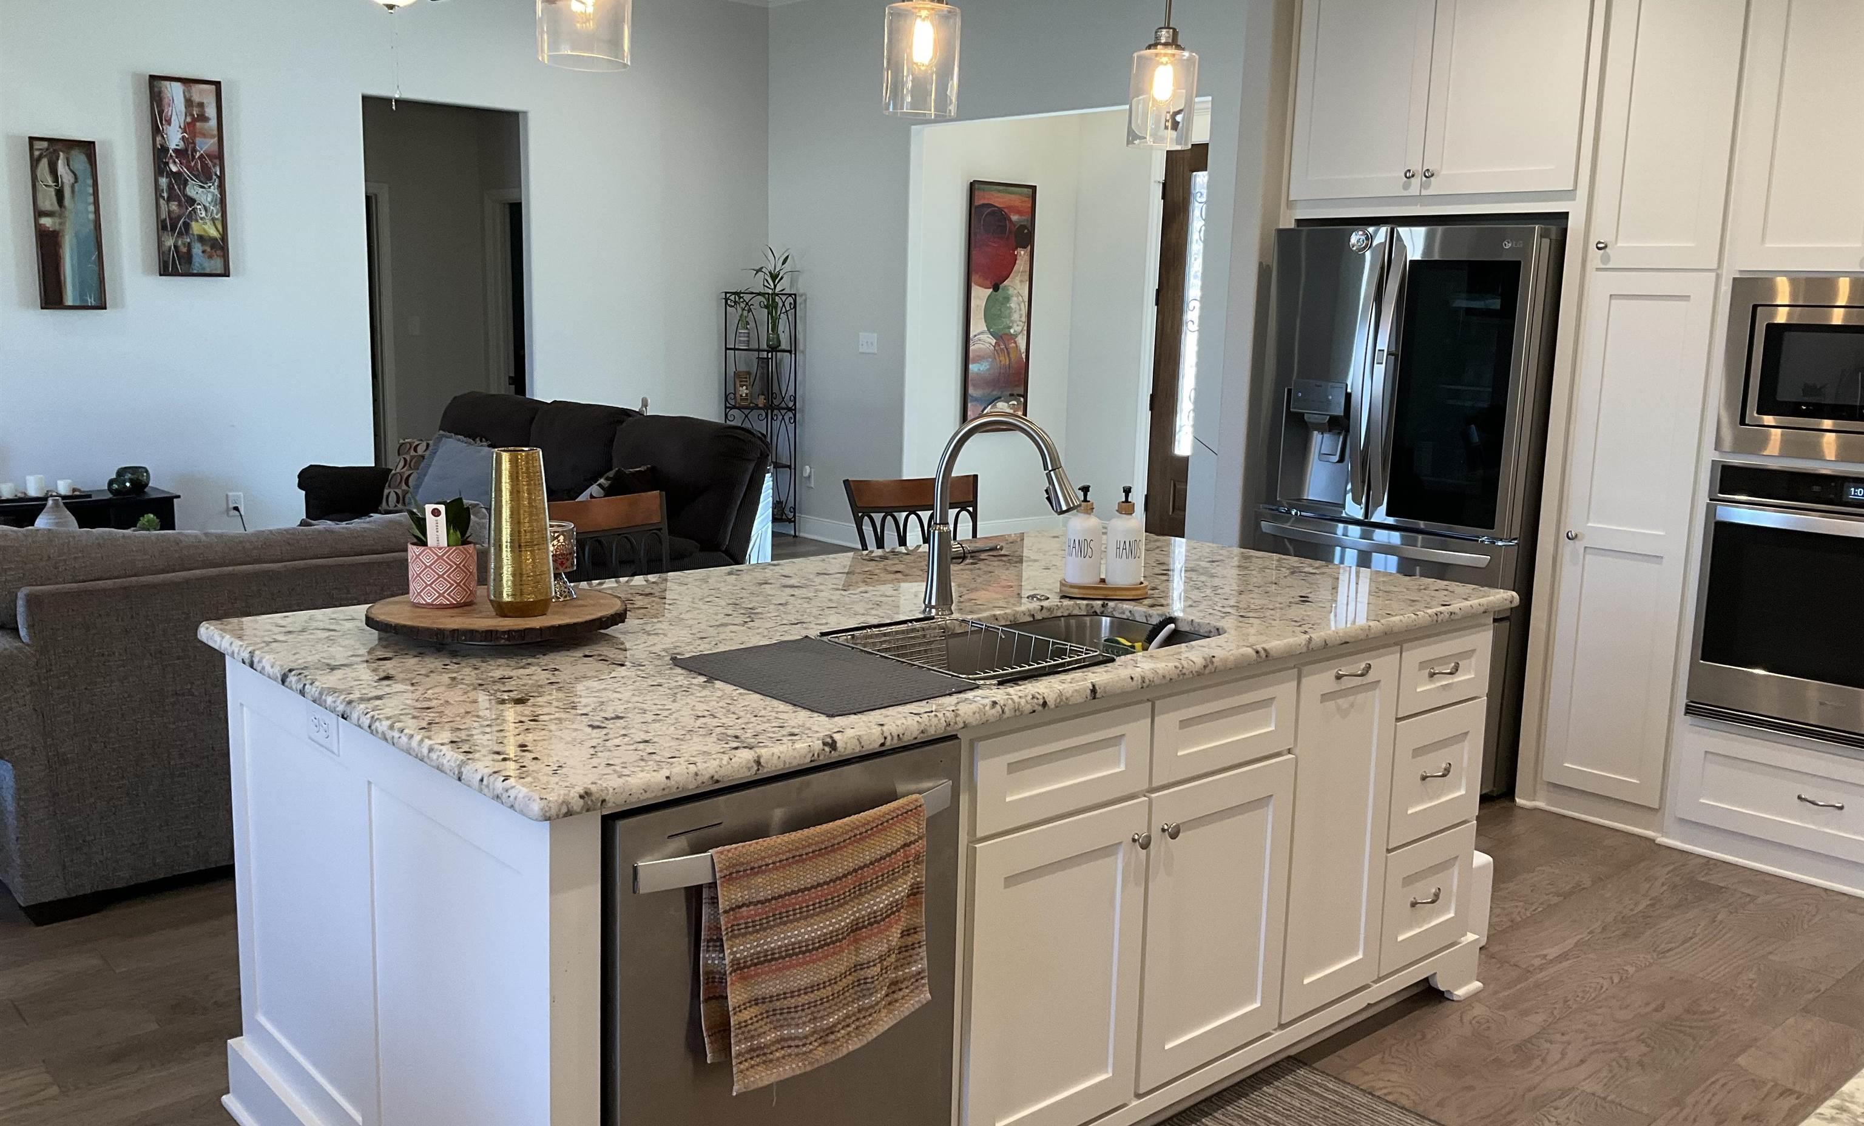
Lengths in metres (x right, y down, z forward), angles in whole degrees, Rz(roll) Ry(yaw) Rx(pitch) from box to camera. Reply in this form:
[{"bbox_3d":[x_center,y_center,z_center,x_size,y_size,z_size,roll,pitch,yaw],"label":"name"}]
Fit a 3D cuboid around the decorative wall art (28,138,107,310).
[{"bbox_3d":[-4.070,-1.594,7.368,0.281,0.784,0.035,-7,13,-42],"label":"decorative wall art"}]

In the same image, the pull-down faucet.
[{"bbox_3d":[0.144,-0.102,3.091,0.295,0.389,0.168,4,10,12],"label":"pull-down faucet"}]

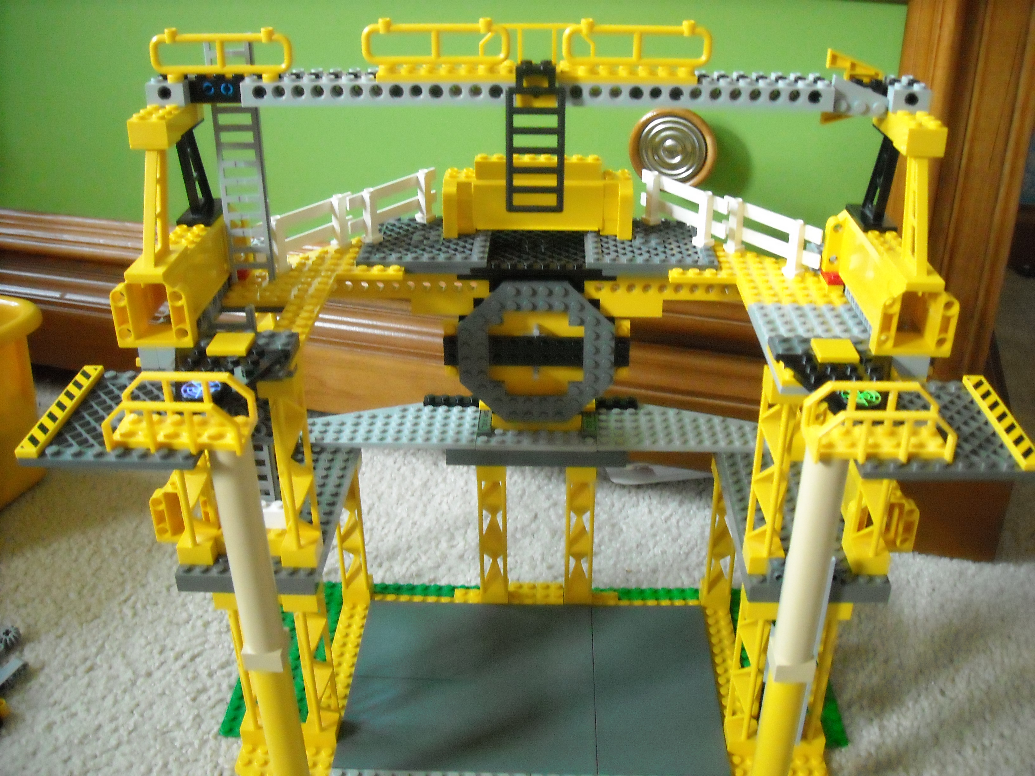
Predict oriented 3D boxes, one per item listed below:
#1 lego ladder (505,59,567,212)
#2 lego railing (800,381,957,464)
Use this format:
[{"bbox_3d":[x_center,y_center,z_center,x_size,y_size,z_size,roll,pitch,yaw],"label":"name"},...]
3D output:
[{"bbox_3d":[0.007,-0.102,0.429,0.024,0.062,0.007,0,28,2],"label":"lego ladder"},{"bbox_3d":[0.131,0.012,0.376,0.051,0.022,0.025,0,28,2],"label":"lego railing"}]

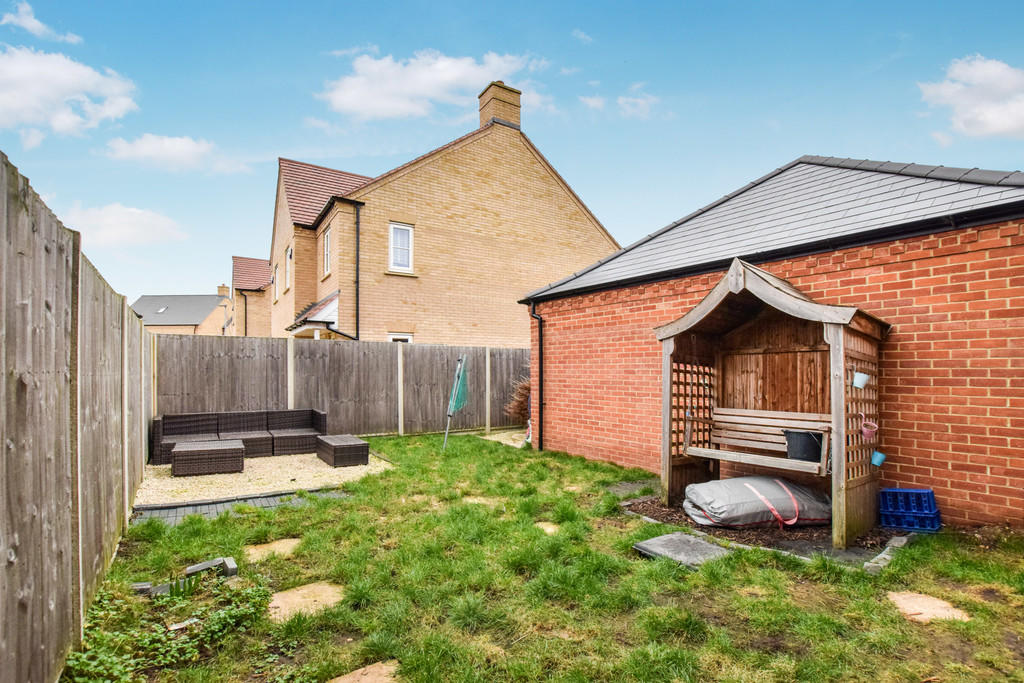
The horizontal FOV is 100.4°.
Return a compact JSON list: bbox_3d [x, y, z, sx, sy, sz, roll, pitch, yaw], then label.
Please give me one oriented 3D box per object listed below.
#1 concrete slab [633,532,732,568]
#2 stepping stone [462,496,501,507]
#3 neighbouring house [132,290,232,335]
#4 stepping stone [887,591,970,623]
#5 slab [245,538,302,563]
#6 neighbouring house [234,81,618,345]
[{"bbox_3d":[1.200,1.462,2.970,0.460,0.050,0.470,2,-3,-38],"label":"concrete slab"},{"bbox_3d":[-0.285,1.610,4.250,0.420,0.045,0.310,0,-3,8],"label":"stepping stone"},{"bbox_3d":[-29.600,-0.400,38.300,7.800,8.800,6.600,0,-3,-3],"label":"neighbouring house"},{"bbox_3d":[2.240,1.455,2.300,0.320,0.045,0.370,-1,-3,22],"label":"stepping stone"},{"bbox_3d":[-1.680,1.480,2.980,0.380,0.045,0.380,1,-3,-26],"label":"slab"},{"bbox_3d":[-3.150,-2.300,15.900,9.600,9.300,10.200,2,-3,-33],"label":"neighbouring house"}]

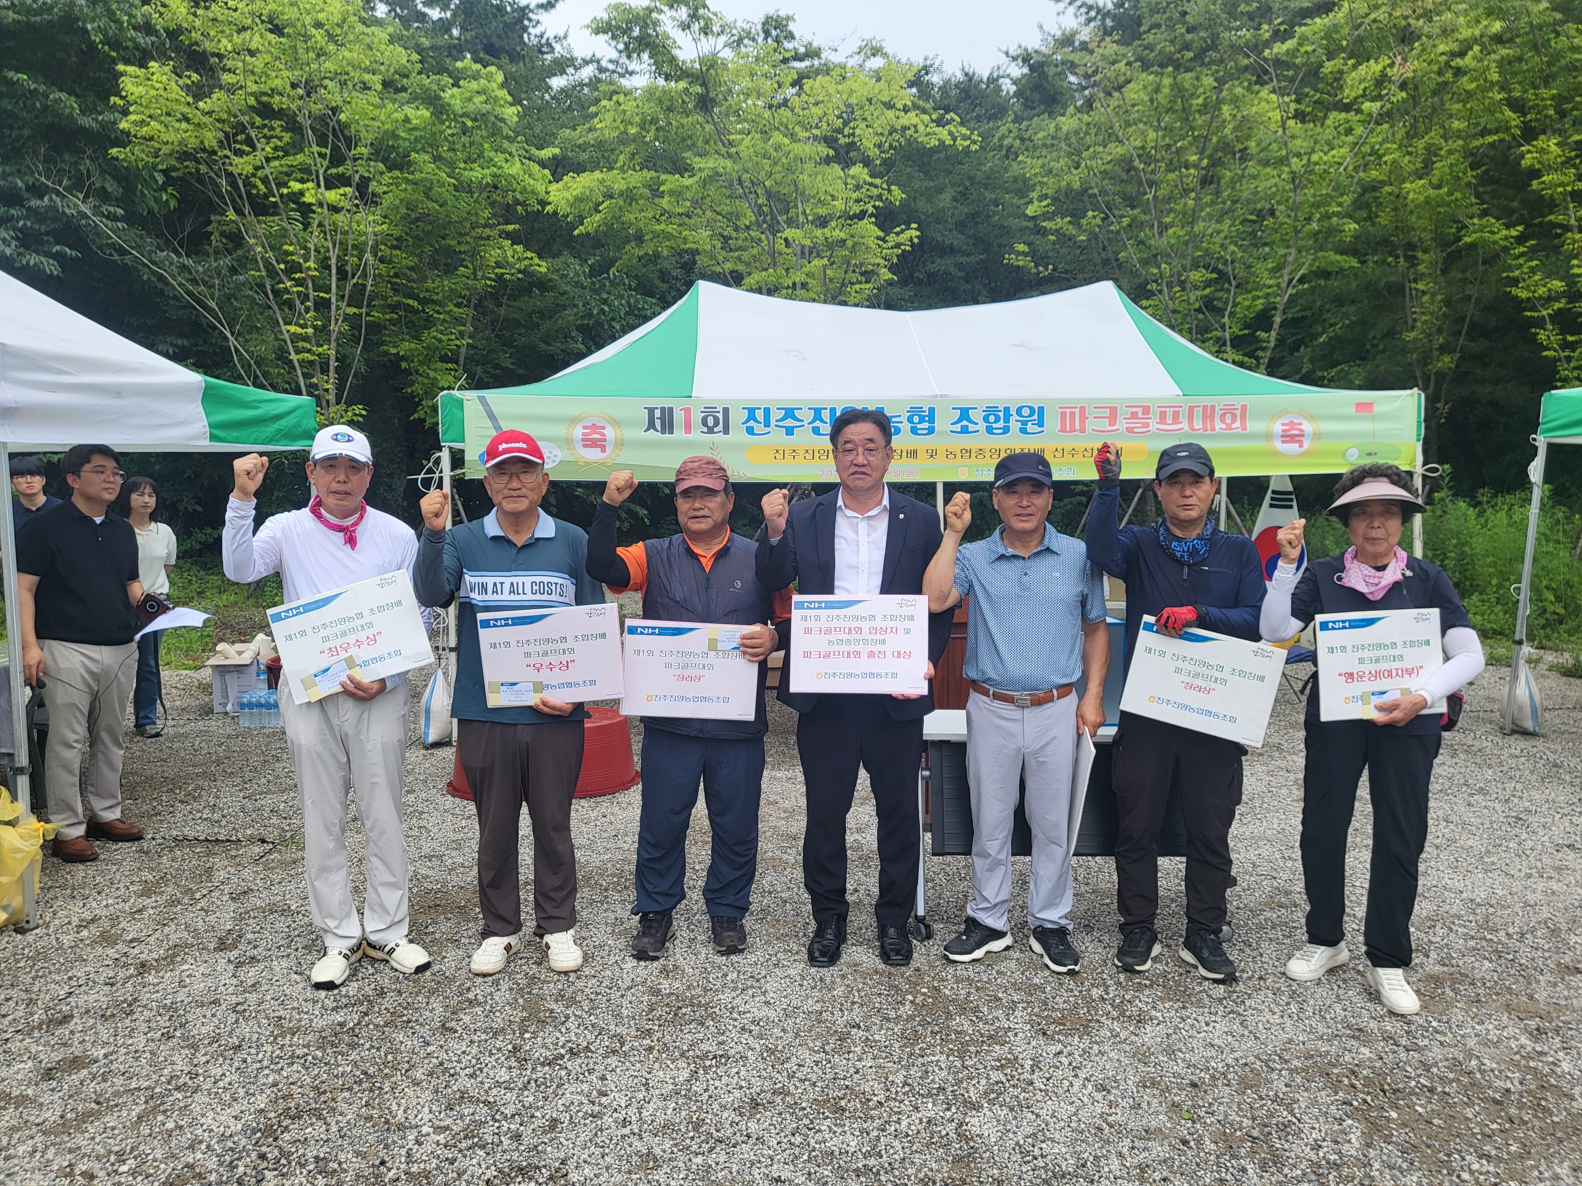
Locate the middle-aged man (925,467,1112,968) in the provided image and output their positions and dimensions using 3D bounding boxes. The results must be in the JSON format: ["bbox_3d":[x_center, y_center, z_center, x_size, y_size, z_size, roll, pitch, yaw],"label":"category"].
[{"bbox_3d":[0.723,0.368,3.898,0.588,1.646,0.450,1,4,7],"label":"middle-aged man"}]

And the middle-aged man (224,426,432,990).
[{"bbox_3d":[-1.446,0.338,3.789,0.636,1.722,0.450,-1,4,-13],"label":"middle-aged man"}]

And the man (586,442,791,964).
[{"bbox_3d":[-0.344,0.363,3.988,0.653,1.642,0.450,0,4,-4],"label":"man"}]

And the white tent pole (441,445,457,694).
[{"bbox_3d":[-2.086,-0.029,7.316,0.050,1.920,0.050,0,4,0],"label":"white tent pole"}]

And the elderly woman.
[{"bbox_3d":[1.725,0.417,3.597,0.654,1.593,0.450,1,5,18],"label":"elderly woman"}]

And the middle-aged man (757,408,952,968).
[{"bbox_3d":[0.204,0.299,3.893,0.614,1.784,0.450,0,4,1],"label":"middle-aged man"}]

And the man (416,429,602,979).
[{"bbox_3d":[-0.885,0.341,3.810,0.574,1.712,0.450,-1,4,-9],"label":"man"}]

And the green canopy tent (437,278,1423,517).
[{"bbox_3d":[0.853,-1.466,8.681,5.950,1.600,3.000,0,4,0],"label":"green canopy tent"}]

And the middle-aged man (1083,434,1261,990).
[{"bbox_3d":[1.208,0.361,3.811,0.552,1.673,0.450,1,4,12],"label":"middle-aged man"}]

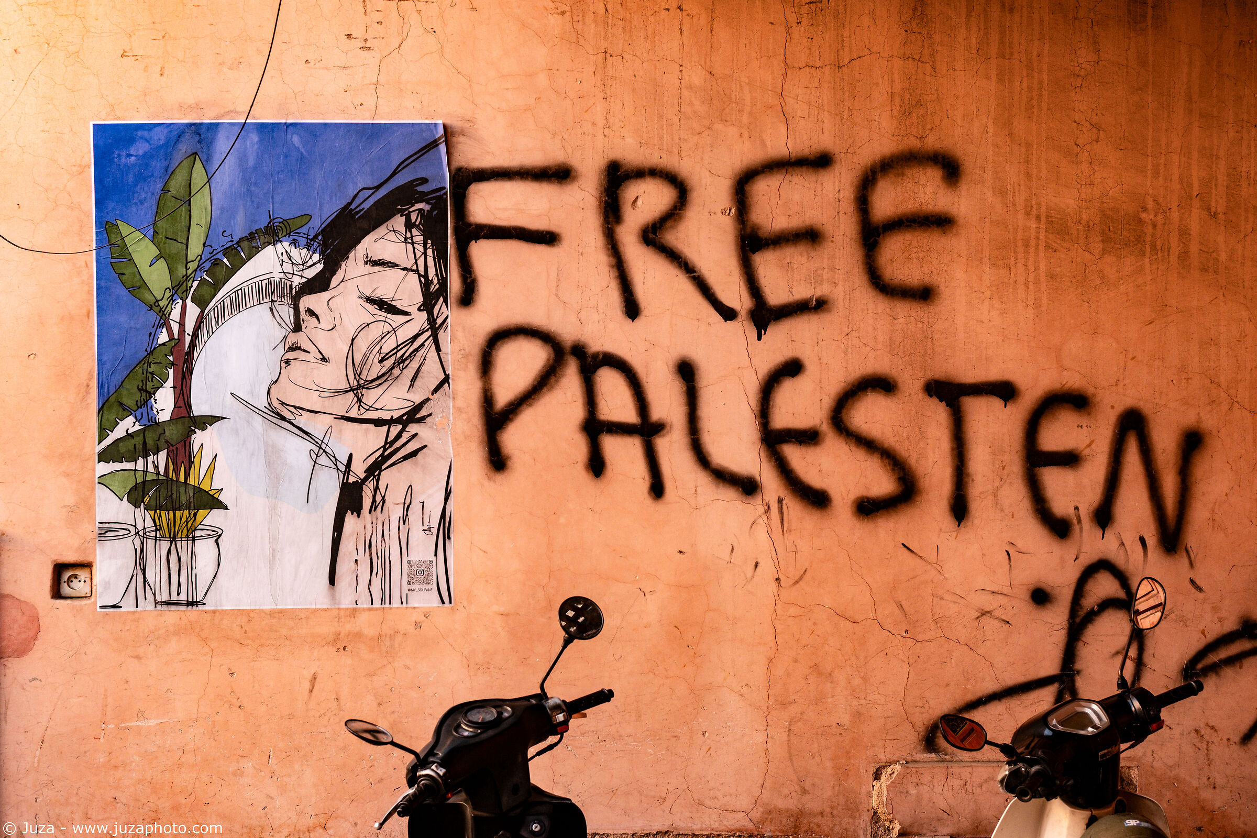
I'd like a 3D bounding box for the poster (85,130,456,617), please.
[{"bbox_3d":[-0.852,-0.129,7.010,0.848,1.170,0.010,-1,0,0],"label":"poster"}]

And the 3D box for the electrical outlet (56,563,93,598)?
[{"bbox_3d":[-1.325,0.390,7.020,0.080,0.078,0.030,0,0,0],"label":"electrical outlet"}]

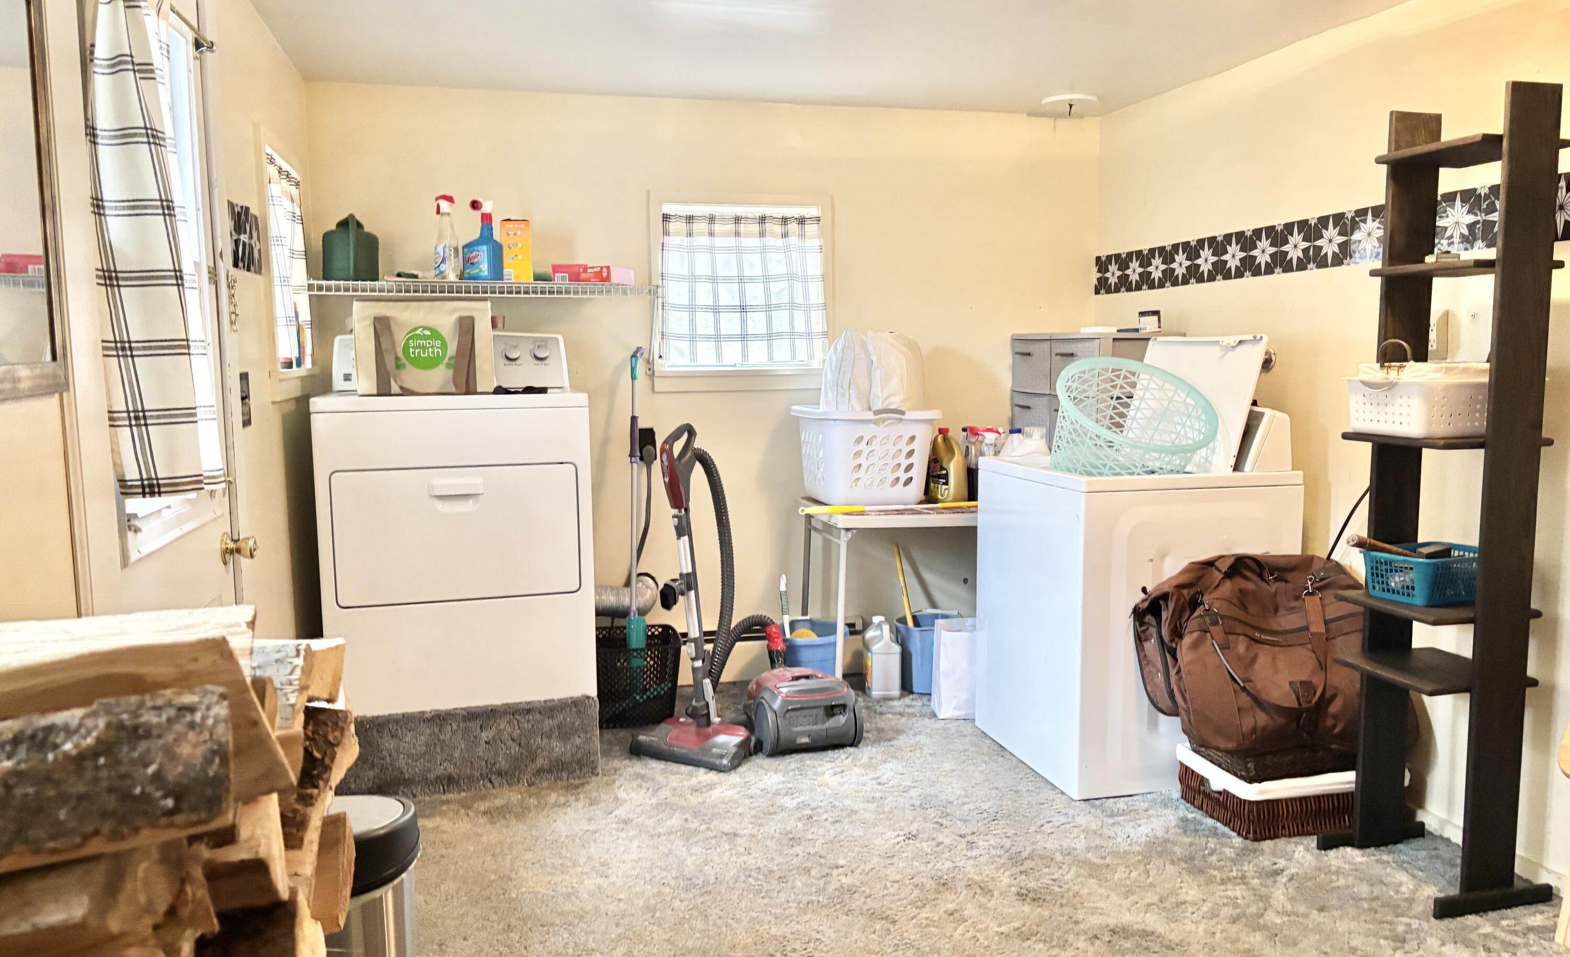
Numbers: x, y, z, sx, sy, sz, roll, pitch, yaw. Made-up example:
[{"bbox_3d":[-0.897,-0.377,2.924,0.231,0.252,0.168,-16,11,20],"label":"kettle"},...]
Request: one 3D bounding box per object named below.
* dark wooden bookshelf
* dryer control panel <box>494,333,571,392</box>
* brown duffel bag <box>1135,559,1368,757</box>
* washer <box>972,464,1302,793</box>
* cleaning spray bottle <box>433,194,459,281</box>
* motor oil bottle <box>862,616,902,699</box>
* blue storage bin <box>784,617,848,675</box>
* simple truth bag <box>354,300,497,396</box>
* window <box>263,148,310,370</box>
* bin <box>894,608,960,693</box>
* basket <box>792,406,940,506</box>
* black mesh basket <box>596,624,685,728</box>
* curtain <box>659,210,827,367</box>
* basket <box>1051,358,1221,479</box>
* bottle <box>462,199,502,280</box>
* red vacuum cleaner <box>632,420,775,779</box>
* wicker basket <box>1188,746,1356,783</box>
[{"bbox_3d":[1.524,0.049,2.735,0.315,1.800,0.405,-2,6,-14],"label":"dark wooden bookshelf"},{"bbox_3d":[-1.083,-0.374,3.831,0.709,0.177,0.172,-2,6,-17],"label":"dryer control panel"},{"bbox_3d":[1.295,0.451,3.147,0.669,0.486,0.344,-2,6,-13],"label":"brown duffel bag"},{"bbox_3d":[1.057,0.397,3.647,0.689,0.909,0.695,-2,6,-14],"label":"washer"},{"bbox_3d":[-1.131,-0.794,3.939,0.081,0.301,0.069,4,8,38],"label":"cleaning spray bottle"},{"bbox_3d":[0.352,0.646,4.306,0.111,0.284,0.157,-1,6,-6],"label":"motor oil bottle"},{"bbox_3d":[0.110,0.671,4.234,0.243,0.253,0.258,0,6,0],"label":"blue storage bin"},{"bbox_3d":[-1.087,-0.395,3.572,0.405,0.280,0.190,-2,6,-14],"label":"simple truth bag"},{"bbox_3d":[-1.470,-0.623,3.481,0.070,0.610,0.645,-2,6,-14],"label":"window"},{"bbox_3d":[0.552,0.653,4.420,0.265,0.265,0.260,-2,6,-14],"label":"bin"},{"bbox_3d":[0.292,-0.096,4.251,0.395,0.329,0.506,-2,6,-13],"label":"basket"},{"bbox_3d":[-0.514,0.686,4.060,0.325,0.310,0.270,-2,6,-14],"label":"black mesh basket"},{"bbox_3d":[-0.142,-0.689,4.309,0.615,0.563,0.050,-2,6,-14],"label":"curtain"},{"bbox_3d":[1.010,-0.111,3.529,0.466,0.274,0.466,-1,40,-14],"label":"basket"},{"bbox_3d":[-1.017,-0.792,3.956,0.111,0.292,0.071,2,6,20],"label":"bottle"},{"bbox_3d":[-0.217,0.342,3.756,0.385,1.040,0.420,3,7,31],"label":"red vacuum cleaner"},{"bbox_3d":[1.337,0.706,3.162,0.400,0.115,0.280,-2,6,-14],"label":"wicker basket"}]

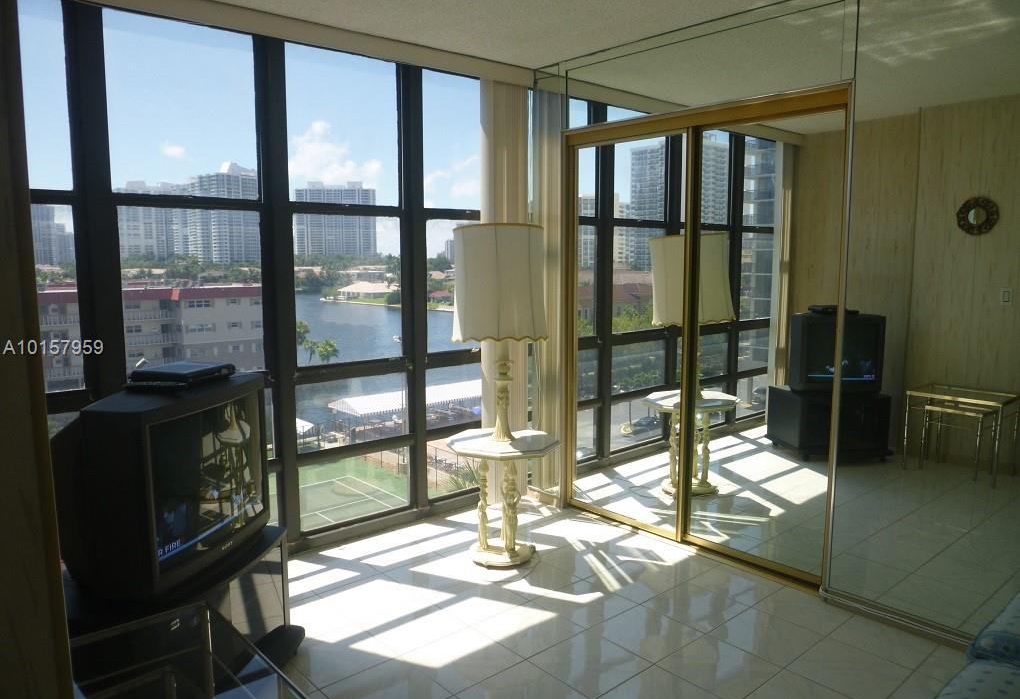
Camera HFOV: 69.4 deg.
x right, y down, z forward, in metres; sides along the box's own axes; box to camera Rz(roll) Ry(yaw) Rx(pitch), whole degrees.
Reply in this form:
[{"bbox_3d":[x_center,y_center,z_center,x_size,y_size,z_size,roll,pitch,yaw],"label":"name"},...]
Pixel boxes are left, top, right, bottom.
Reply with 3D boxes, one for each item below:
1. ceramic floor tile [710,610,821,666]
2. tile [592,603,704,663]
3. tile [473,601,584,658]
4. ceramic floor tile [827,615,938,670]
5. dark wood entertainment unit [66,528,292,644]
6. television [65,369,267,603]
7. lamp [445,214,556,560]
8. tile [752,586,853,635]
[{"bbox_3d":[0.978,1.098,2.819,0.322,0.010,0.322,-6,9,-41],"label":"ceramic floor tile"},{"bbox_3d":[0.529,1.103,2.861,0.319,0.010,0.319,-7,10,-41],"label":"tile"},{"bbox_3d":[0.074,1.100,2.888,0.319,0.010,0.319,-7,10,-41],"label":"tile"},{"bbox_3d":[1.429,1.110,2.800,0.293,0.010,0.319,-7,10,-41],"label":"ceramic floor tile"},{"bbox_3d":[-1.034,0.925,2.424,0.510,0.457,0.710,1,8,11],"label":"dark wood entertainment unit"},{"bbox_3d":[-1.127,0.410,2.389,0.500,0.573,0.645,1,8,11],"label":"television"},{"bbox_3d":[-0.026,0.211,3.513,0.530,1.580,0.530,0,7,3],"label":"lamp"},{"bbox_3d":[1.218,1.071,3.031,0.322,0.010,0.322,-6,9,-41],"label":"tile"}]

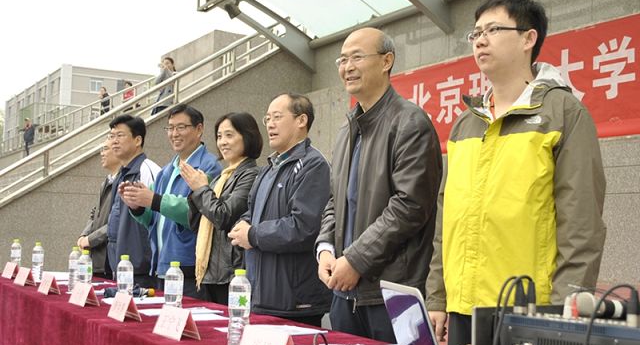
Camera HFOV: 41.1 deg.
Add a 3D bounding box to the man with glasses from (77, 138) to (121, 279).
[{"bbox_3d":[-1.335,0.596,5.374,0.380,1.650,0.500,3,-4,-33],"label":"man with glasses"}]

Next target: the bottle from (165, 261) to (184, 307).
[{"bbox_3d":[-0.474,0.403,2.785,0.064,0.222,0.064,3,-4,-31],"label":"bottle"}]

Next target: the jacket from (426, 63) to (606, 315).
[{"bbox_3d":[0.565,0.046,2.440,0.340,0.740,0.600,4,-5,-38],"label":"jacket"}]

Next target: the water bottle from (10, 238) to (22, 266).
[{"bbox_3d":[-1.766,0.500,4.960,0.064,0.222,0.064,3,-4,-31],"label":"water bottle"}]

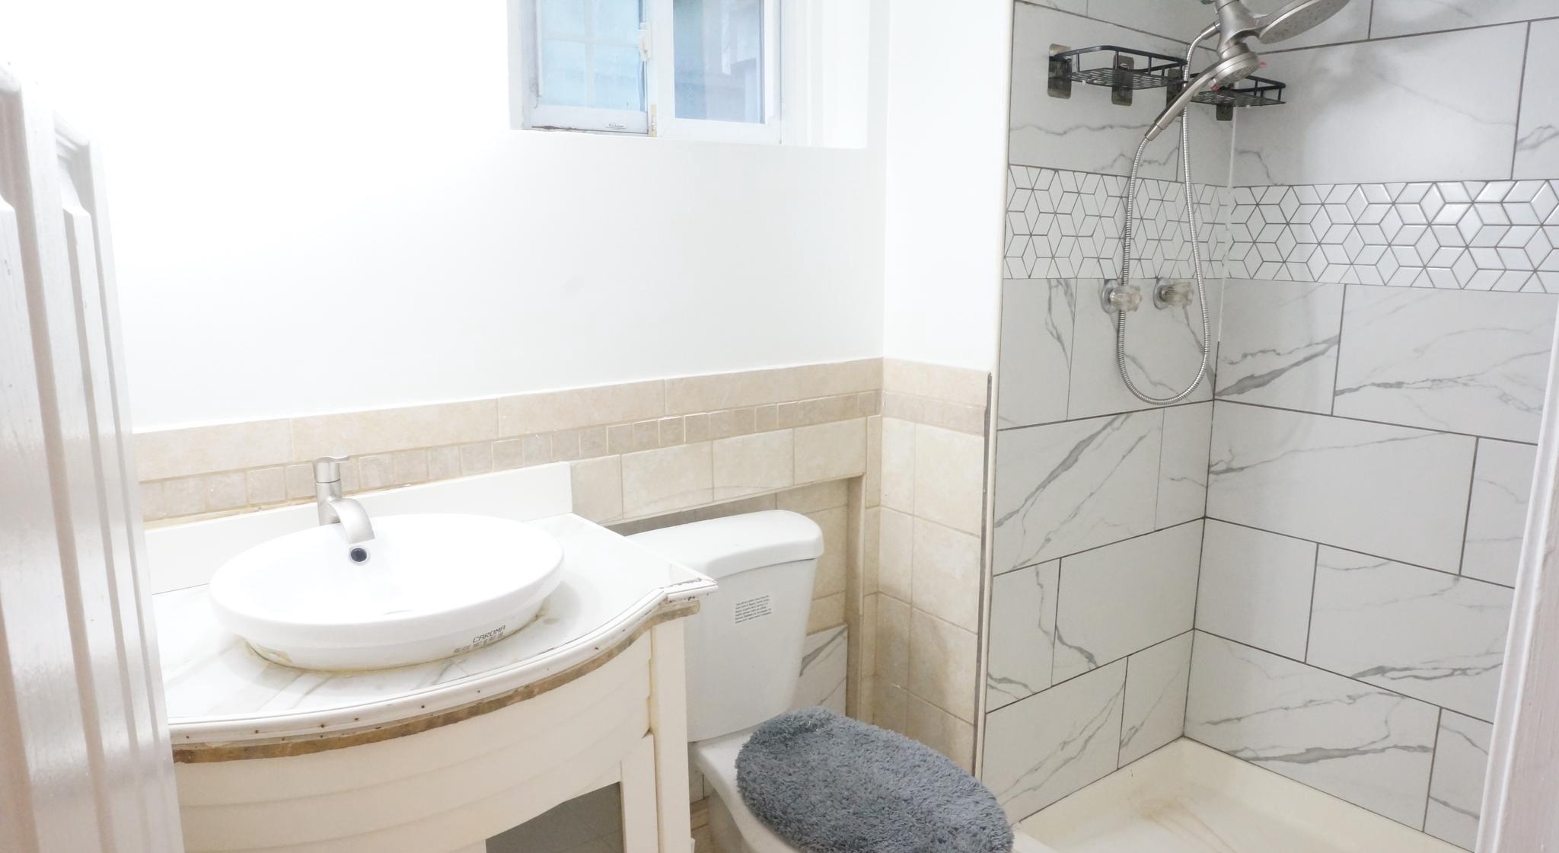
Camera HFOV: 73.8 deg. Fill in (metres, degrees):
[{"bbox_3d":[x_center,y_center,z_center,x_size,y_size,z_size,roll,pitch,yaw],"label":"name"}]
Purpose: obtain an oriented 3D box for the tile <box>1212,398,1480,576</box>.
[{"bbox_3d":[1.281,0.125,2.425,0.010,0.302,0.586,-8,14,-37],"label":"tile"}]

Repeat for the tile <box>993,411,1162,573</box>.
[{"bbox_3d":[0.676,0.134,2.320,0.590,0.305,0.010,-8,13,-37],"label":"tile"}]

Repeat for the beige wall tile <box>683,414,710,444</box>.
[{"bbox_3d":[-0.166,0.001,2.050,0.060,0.052,0.010,-8,13,-37],"label":"beige wall tile"}]

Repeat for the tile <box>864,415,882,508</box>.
[{"bbox_3d":[0.208,0.079,2.329,0.043,0.207,0.010,-8,13,-38],"label":"tile"}]

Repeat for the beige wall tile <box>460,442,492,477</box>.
[{"bbox_3d":[-0.521,0.054,1.781,0.053,0.054,0.010,-8,13,-37],"label":"beige wall tile"}]

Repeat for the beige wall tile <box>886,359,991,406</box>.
[{"bbox_3d":[0.329,-0.095,2.201,0.010,0.070,0.300,-8,14,-36],"label":"beige wall tile"}]

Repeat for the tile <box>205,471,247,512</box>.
[{"bbox_3d":[-0.822,0.095,1.543,0.051,0.054,0.010,-8,14,-37],"label":"tile"}]

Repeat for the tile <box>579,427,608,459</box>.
[{"bbox_3d":[-0.344,0.028,1.913,0.053,0.058,0.010,-8,14,-36],"label":"tile"}]

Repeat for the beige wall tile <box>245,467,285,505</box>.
[{"bbox_3d":[-0.763,0.087,1.543,0.052,0.053,0.010,-8,13,-38],"label":"beige wall tile"}]

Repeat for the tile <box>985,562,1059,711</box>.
[{"bbox_3d":[0.531,0.453,2.266,0.229,0.302,0.010,-7,13,-39],"label":"tile"}]

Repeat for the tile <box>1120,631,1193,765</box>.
[{"bbox_3d":[0.962,0.690,2.650,0.295,0.298,0.010,-8,13,-37],"label":"tile"}]

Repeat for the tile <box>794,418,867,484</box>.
[{"bbox_3d":[0.109,0.055,2.276,0.203,0.123,0.010,-8,13,-37],"label":"tile"}]

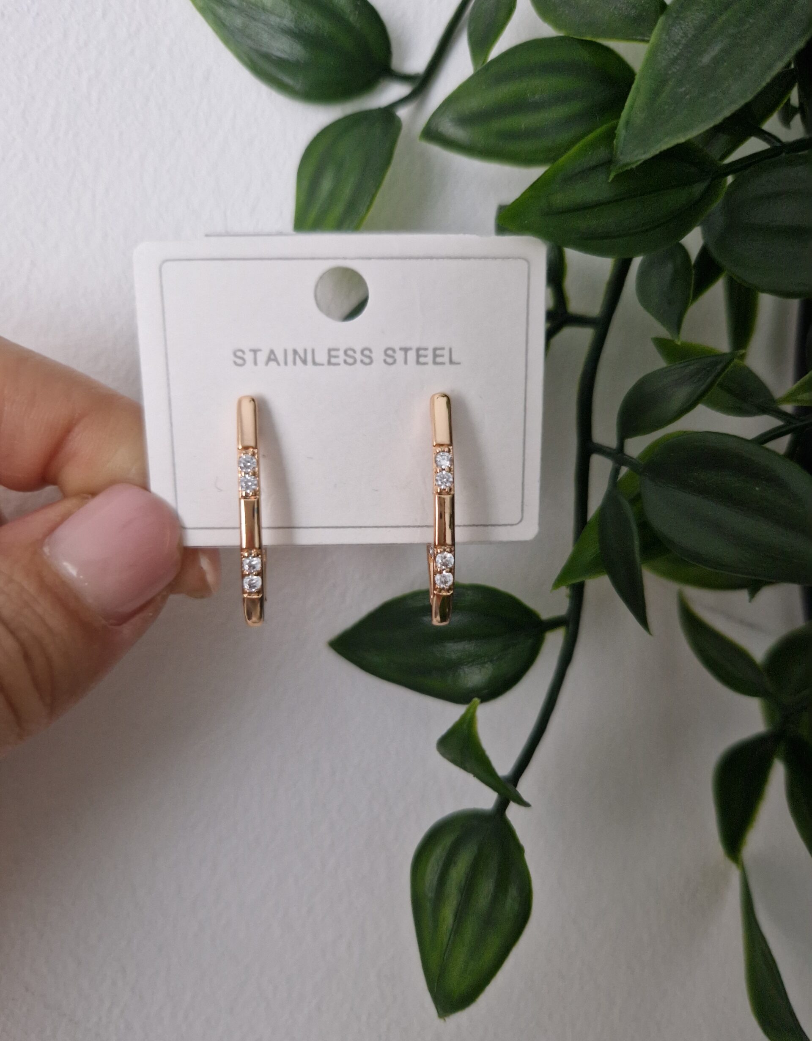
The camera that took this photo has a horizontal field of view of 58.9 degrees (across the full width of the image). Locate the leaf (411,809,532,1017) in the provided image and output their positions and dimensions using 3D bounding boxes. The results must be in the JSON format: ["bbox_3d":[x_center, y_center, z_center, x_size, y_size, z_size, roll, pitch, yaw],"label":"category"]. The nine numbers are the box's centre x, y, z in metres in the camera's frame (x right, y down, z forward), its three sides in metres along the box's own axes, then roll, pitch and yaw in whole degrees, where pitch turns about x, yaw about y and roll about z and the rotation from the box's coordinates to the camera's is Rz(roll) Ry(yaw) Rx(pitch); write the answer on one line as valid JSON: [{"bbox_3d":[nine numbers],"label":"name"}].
[{"bbox_3d":[0.015,0.096,0.175,0.030,0.058,0.010,8,10,-1],"label":"leaf"}]

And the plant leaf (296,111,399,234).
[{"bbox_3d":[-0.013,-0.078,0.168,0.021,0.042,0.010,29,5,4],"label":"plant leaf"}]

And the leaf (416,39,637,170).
[{"bbox_3d":[0.027,-0.090,0.156,0.049,0.025,0.010,-9,10,2],"label":"leaf"}]

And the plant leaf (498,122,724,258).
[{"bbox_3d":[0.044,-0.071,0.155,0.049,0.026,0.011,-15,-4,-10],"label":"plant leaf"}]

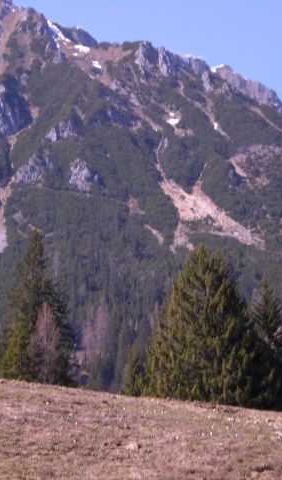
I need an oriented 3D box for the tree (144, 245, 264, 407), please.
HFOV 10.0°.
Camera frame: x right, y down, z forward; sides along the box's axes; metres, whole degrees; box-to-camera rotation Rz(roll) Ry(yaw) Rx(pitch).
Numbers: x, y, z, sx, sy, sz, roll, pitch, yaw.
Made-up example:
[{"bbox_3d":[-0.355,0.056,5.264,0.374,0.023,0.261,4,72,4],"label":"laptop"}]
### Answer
[{"bbox_3d":[2.642,3.657,68.000,5.000,6.900,5.000,0,-4,0],"label":"tree"}]

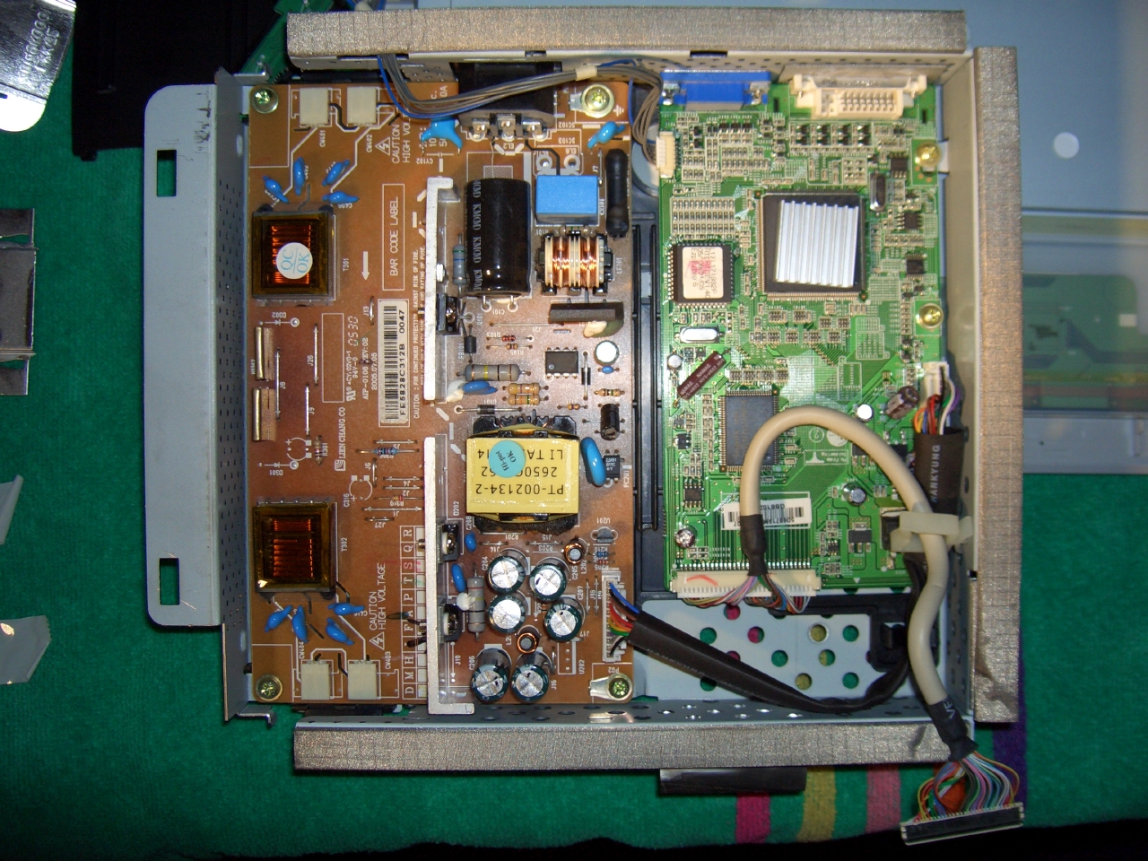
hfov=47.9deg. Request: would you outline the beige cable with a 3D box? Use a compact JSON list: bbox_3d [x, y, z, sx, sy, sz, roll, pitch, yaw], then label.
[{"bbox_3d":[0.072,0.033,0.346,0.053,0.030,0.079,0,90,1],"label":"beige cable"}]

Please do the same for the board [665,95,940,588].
[{"bbox_3d":[0.065,-0.027,0.364,0.082,0.015,0.146,0,90,1],"label":"board"}]

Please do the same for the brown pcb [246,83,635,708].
[{"bbox_3d":[-0.038,-0.011,0.360,0.111,0.028,0.178,0,90,1],"label":"brown pcb"}]

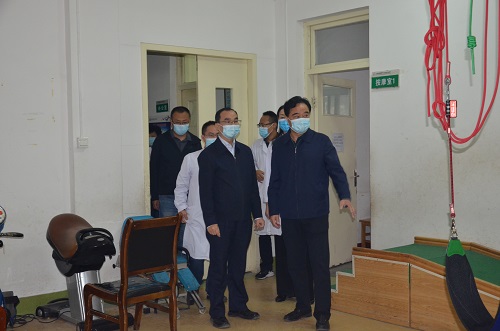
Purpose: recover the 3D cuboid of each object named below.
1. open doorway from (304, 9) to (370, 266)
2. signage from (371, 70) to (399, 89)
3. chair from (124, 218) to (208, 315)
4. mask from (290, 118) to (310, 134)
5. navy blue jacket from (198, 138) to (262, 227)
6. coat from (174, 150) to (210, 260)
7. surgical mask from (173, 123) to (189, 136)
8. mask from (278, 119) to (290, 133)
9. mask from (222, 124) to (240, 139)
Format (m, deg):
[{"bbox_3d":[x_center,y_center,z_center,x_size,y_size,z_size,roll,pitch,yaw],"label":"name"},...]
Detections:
[{"bbox_3d":[0.891,-0.174,6.311,0.160,2.650,0.940,-3,3,-41],"label":"open doorway"},{"bbox_3d":[1.243,-0.789,5.747,0.020,0.155,0.310,-3,3,-41],"label":"signage"},{"bbox_3d":[-0.790,0.824,5.280,0.500,0.780,0.740,-3,3,-43],"label":"chair"},{"bbox_3d":[0.389,-0.300,4.800,0.148,0.122,0.085,-2,2,-22],"label":"mask"},{"bbox_3d":[-0.154,0.131,4.940,0.510,0.690,0.300,-2,2,-19],"label":"navy blue jacket"},{"bbox_3d":[-0.375,0.335,5.500,0.540,1.020,0.360,-2,2,-24],"label":"coat"},{"bbox_3d":[-0.629,-0.326,5.750,0.145,0.118,0.085,-1,2,-12],"label":"surgical mask"},{"bbox_3d":[0.314,-0.343,5.420,0.140,0.118,0.085,-1,2,-6],"label":"mask"},{"bbox_3d":[-0.145,-0.263,4.850,0.145,0.115,0.085,-2,2,-29],"label":"mask"}]

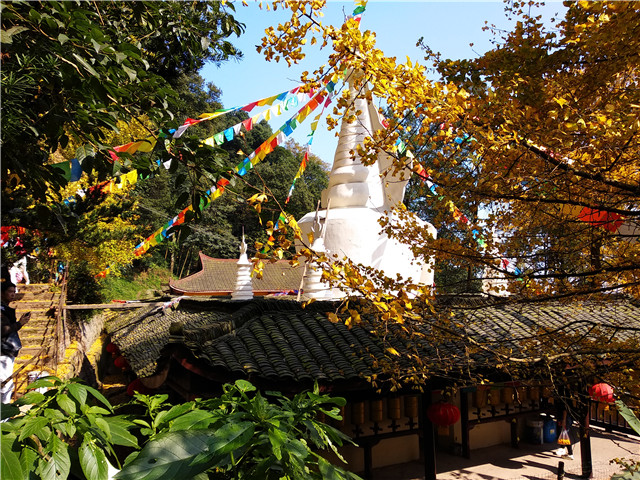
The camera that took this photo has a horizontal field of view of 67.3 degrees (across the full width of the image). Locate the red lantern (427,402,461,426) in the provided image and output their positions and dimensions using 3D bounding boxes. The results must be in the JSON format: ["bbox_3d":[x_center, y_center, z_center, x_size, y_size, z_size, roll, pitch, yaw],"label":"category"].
[{"bbox_3d":[2.083,2.943,8.106,0.570,0.410,0.570,0,-7,0],"label":"red lantern"}]

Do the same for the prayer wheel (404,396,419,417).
[{"bbox_3d":[2.074,3.789,10.898,0.280,0.450,0.280,0,-7,0],"label":"prayer wheel"}]

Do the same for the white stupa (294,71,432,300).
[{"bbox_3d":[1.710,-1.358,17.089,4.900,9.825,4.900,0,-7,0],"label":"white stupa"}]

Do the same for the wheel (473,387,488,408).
[{"bbox_3d":[3.945,3.901,11.819,0.280,0.450,0.280,0,-7,0],"label":"wheel"}]

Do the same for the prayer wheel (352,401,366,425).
[{"bbox_3d":[0.819,3.714,10.280,0.280,0.450,0.280,0,-7,0],"label":"prayer wheel"}]

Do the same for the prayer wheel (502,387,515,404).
[{"bbox_3d":[4.782,3.951,12.231,0.280,0.450,0.280,0,-7,0],"label":"prayer wheel"}]

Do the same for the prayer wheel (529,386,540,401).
[{"bbox_3d":[5.619,4.001,12.643,0.280,0.450,0.280,0,-7,0],"label":"prayer wheel"}]

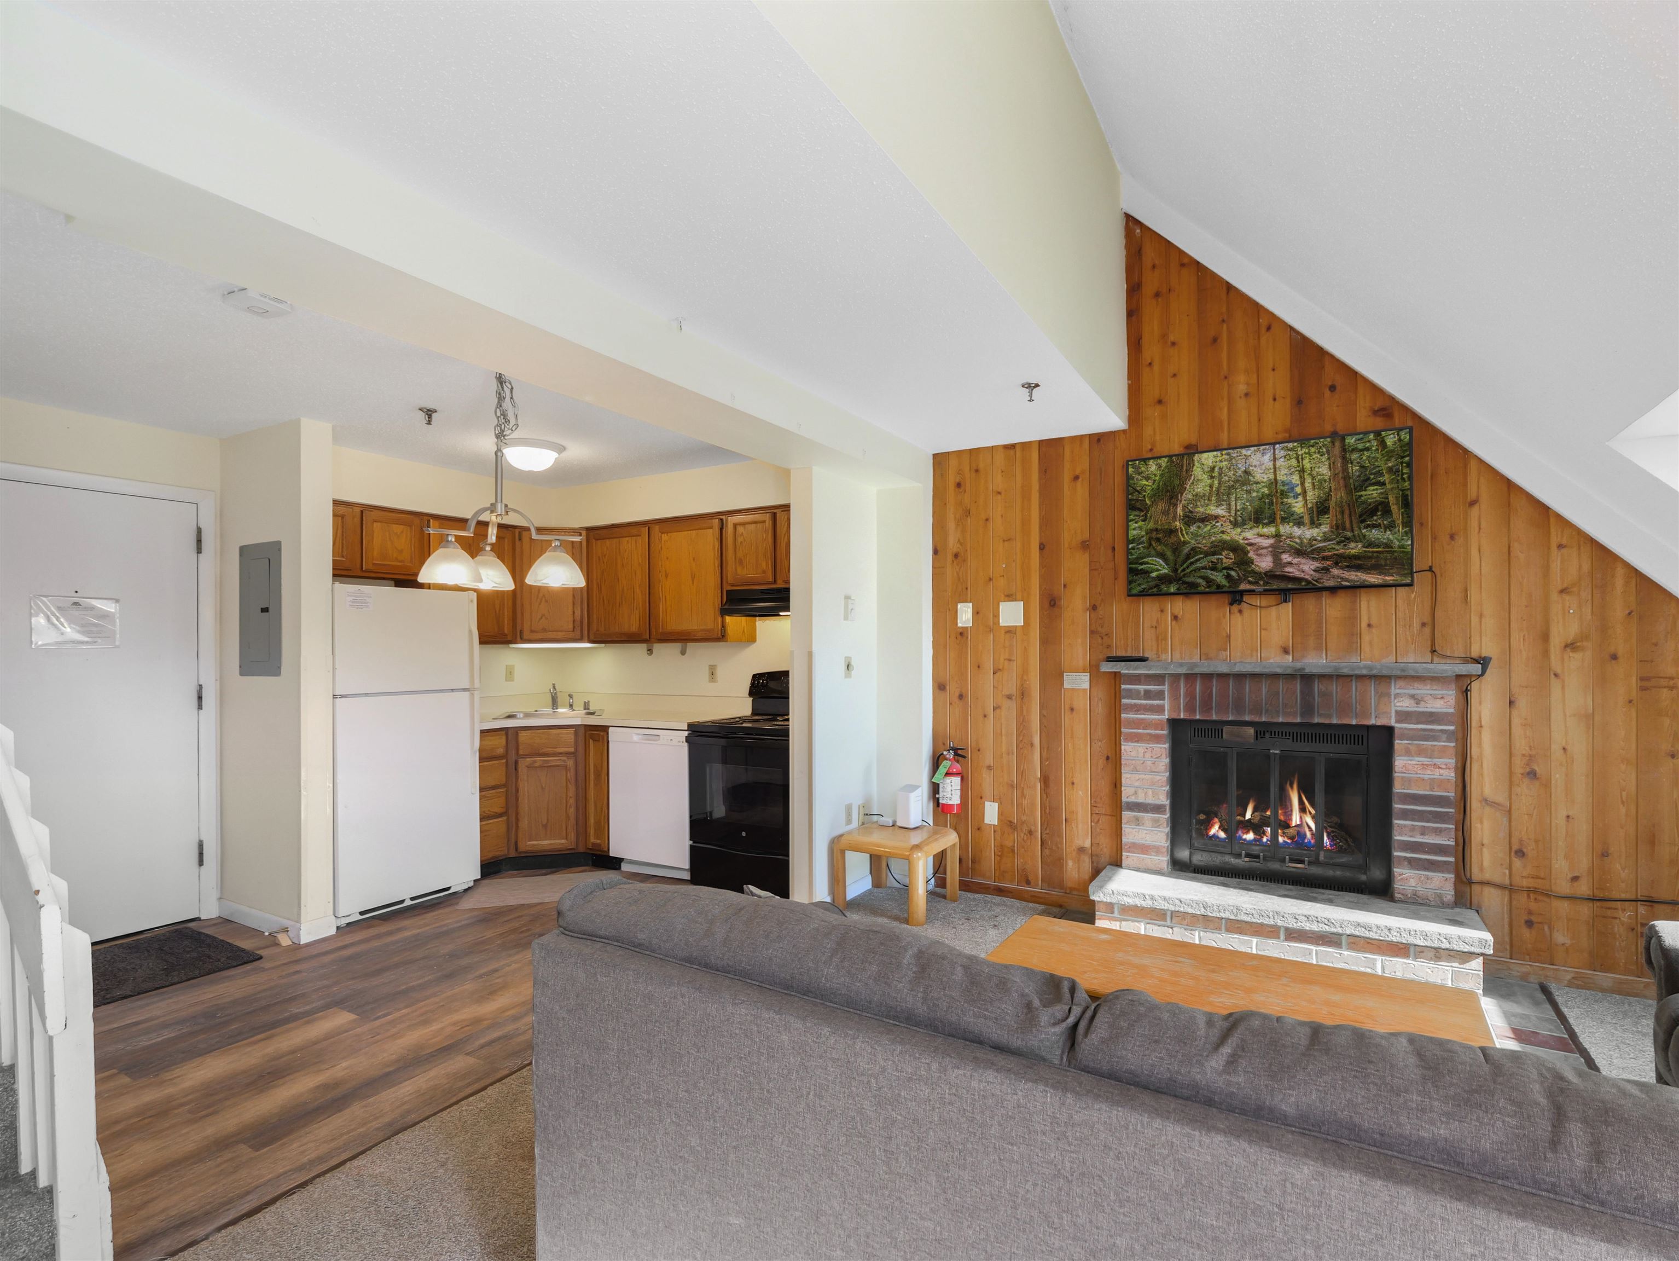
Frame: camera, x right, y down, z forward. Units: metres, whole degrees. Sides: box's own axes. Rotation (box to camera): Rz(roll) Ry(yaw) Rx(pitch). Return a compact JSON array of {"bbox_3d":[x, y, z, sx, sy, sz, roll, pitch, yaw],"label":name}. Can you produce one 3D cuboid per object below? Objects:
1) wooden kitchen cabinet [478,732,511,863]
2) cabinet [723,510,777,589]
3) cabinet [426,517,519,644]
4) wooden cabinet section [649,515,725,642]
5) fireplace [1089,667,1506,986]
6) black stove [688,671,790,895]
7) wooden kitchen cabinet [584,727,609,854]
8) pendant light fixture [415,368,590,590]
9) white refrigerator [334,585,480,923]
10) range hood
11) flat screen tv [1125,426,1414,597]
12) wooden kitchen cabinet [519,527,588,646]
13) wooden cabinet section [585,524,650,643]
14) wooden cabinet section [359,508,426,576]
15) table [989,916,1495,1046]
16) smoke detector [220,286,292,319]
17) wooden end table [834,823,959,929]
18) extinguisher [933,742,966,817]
[{"bbox_3d":[-2.306,0.975,4.659,0.625,0.782,0.305,-1,-1,29],"label":"wooden kitchen cabinet"},{"bbox_3d":[-0.440,-0.475,4.684,0.392,0.448,0.325,-1,-1,29],"label":"cabinet"},{"bbox_3d":[-2.377,-0.296,4.876,0.325,0.768,0.605,-1,-1,29],"label":"cabinet"},{"bbox_3d":[-0.868,-0.306,4.911,0.598,0.763,0.327,-1,-1,29],"label":"wooden cabinet section"},{"bbox_3d":[1.896,0.785,3.397,1.455,1.263,0.365,-1,-1,27],"label":"fireplace"},{"bbox_3d":[-0.356,0.850,4.433,0.760,1.170,0.670,-1,-1,29],"label":"black stove"},{"bbox_3d":[-1.313,0.963,4.924,0.200,0.760,0.600,-1,-1,27],"label":"wooden kitchen cabinet"},{"bbox_3d":[-1.168,-0.584,2.665,0.520,0.866,0.520,-1,-1,0],"label":"pendant light fixture"},{"bbox_3d":[-2.497,0.619,4.144,0.750,1.665,0.750,-1,-1,29],"label":"white refrigerator"},{"bbox_3d":[-0.298,-0.179,4.562,0.753,0.150,0.400,-1,-1,29],"label":"range hood"},{"bbox_3d":[1.909,-0.505,3.523,1.120,0.655,0.070,-1,-1,27],"label":"flat screen tv"},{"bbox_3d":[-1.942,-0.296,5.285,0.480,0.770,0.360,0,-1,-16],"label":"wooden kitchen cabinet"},{"bbox_3d":[-1.376,-0.299,5.191,0.562,0.763,0.327,-1,-1,29],"label":"wooden cabinet section"},{"bbox_3d":[-2.637,-0.485,4.444,0.328,0.370,0.397,-1,-1,29],"label":"wooden cabinet section"},{"bbox_3d":[1.082,1.202,2.208,1.210,0.420,0.500,-1,-1,30],"label":"table"},{"bbox_3d":[-1.703,-0.970,2.279,0.125,0.045,0.130,-1,-1,27],"label":"smoke detector"},{"bbox_3d":[0.299,1.243,4.045,0.505,0.370,0.460,-1,-1,31],"label":"wooden end table"},{"bbox_3d":[0.598,0.797,4.191,0.160,0.383,0.128,-1,-1,27],"label":"extinguisher"}]

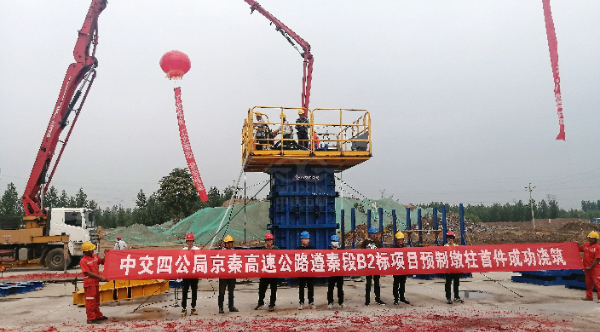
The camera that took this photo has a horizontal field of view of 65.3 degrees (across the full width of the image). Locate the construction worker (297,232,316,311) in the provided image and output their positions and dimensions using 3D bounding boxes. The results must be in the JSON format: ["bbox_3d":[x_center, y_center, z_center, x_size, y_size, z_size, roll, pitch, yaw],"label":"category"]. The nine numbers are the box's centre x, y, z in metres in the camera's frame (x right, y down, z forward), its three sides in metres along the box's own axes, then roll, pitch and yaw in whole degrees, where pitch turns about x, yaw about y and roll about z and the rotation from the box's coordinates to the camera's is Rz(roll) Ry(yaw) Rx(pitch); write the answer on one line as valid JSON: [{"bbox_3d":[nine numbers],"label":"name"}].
[{"bbox_3d":[0.156,2.499,11.205,0.480,1.800,0.340,0,-6,-3],"label":"construction worker"}]

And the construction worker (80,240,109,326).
[{"bbox_3d":[-4.365,2.464,9.983,0.580,1.680,0.470,-2,-7,7],"label":"construction worker"}]

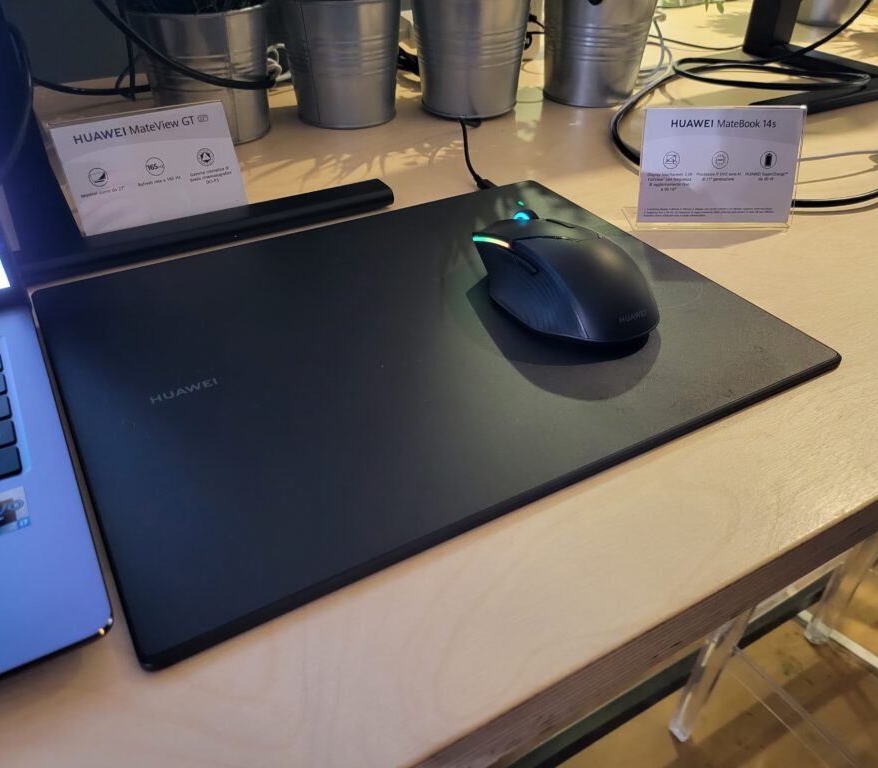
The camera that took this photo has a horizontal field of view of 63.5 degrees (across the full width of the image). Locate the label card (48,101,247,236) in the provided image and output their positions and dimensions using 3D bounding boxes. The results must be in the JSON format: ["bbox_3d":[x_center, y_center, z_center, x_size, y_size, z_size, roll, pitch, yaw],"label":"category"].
[{"bbox_3d":[-0.181,-0.135,0.459,0.107,0.077,0.005,-21,24,-26],"label":"label card"}]

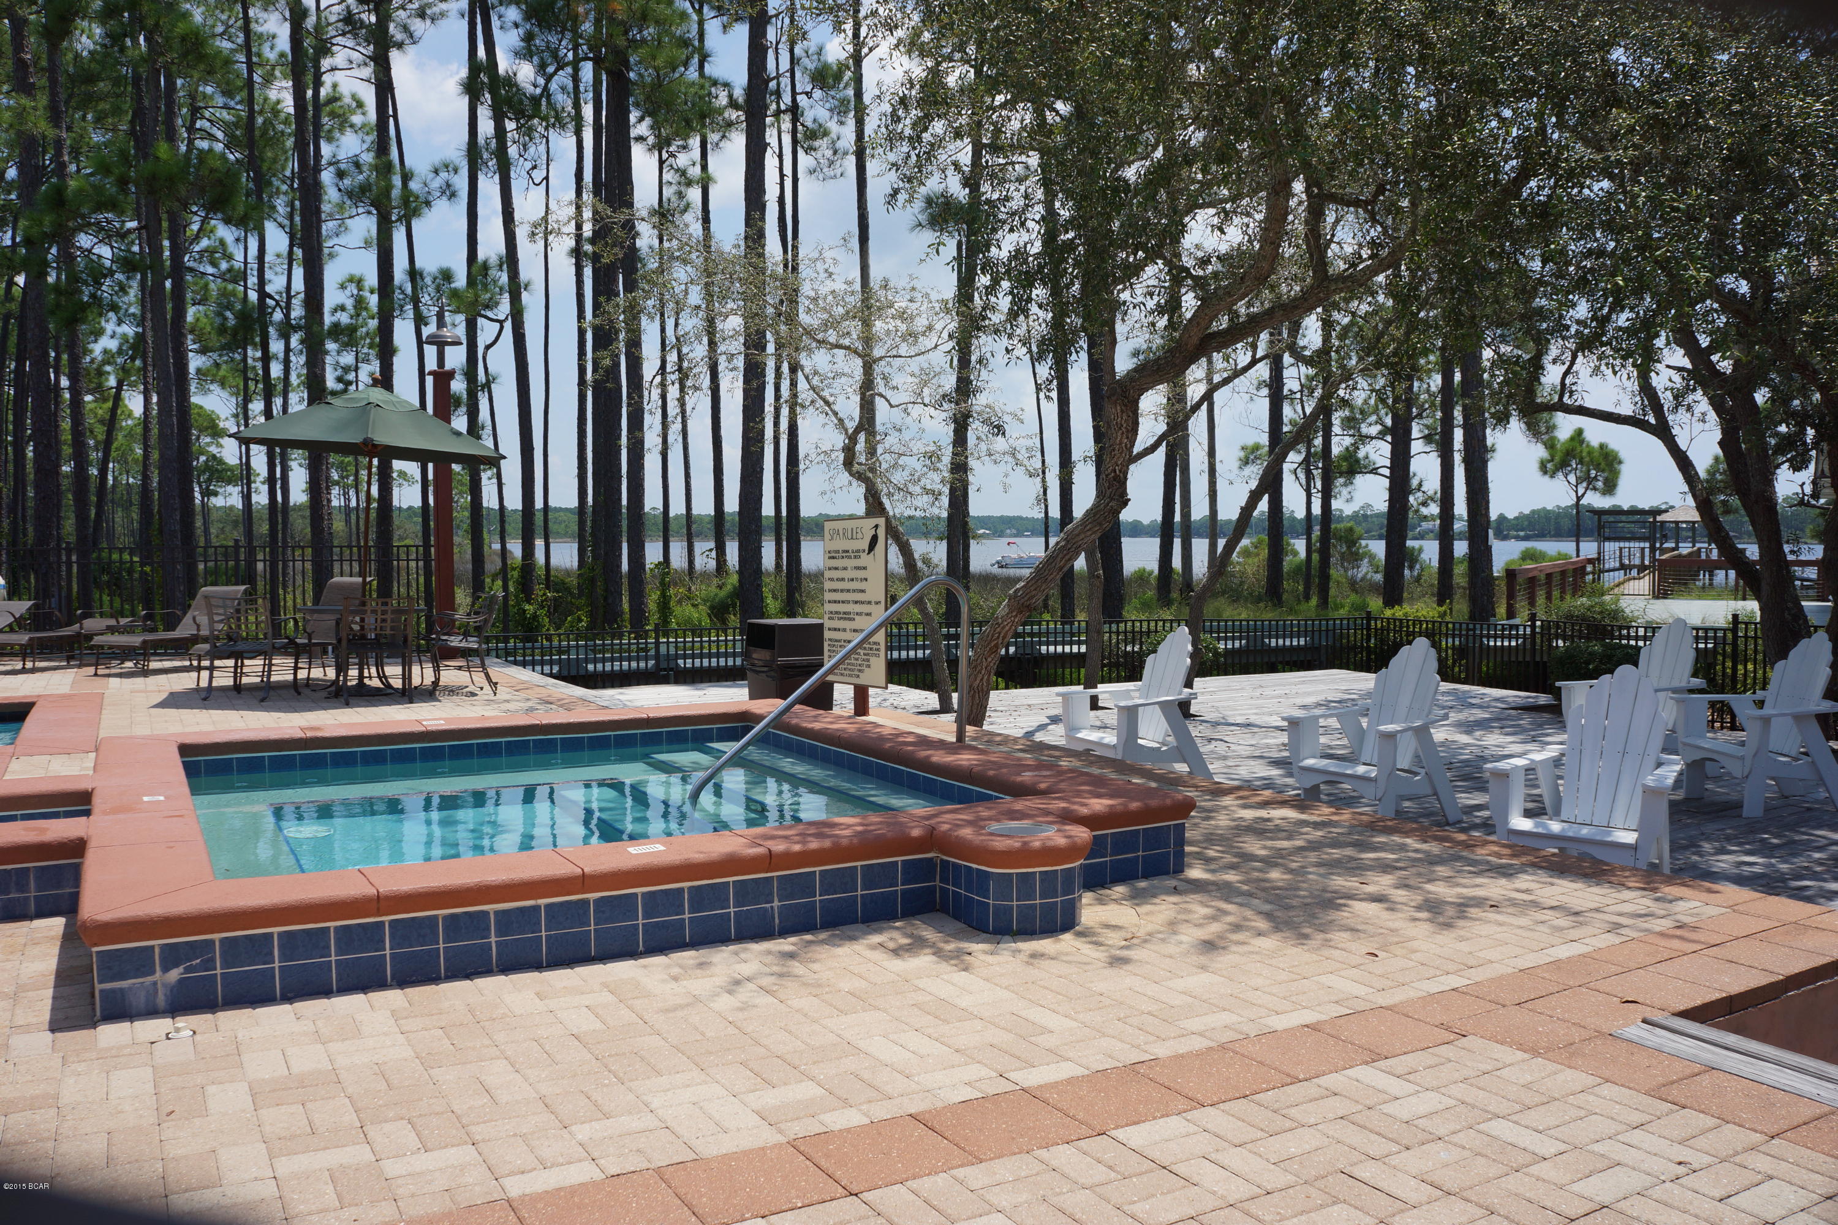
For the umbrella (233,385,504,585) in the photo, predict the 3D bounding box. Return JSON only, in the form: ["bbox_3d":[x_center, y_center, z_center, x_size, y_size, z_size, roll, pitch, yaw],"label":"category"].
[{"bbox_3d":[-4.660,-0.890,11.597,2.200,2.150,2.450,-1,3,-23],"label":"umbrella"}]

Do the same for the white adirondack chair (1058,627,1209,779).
[{"bbox_3d":[1.358,0.591,8.400,0.867,1.002,0.765,-2,4,-30],"label":"white adirondack chair"}]

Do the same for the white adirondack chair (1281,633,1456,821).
[{"bbox_3d":[2.480,0.644,7.371,0.867,1.002,0.765,-2,4,-35],"label":"white adirondack chair"}]

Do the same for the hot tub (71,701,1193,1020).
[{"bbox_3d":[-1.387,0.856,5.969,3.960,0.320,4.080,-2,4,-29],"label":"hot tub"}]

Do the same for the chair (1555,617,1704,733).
[{"bbox_3d":[4.699,0.554,8.899,0.867,1.002,0.765,-2,4,-26],"label":"chair"}]

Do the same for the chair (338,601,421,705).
[{"bbox_3d":[-4.407,0.285,11.139,0.600,0.860,0.620,-1,3,-18],"label":"chair"}]

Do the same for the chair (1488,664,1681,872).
[{"bbox_3d":[2.870,0.725,5.802,0.765,1.002,0.867,3,4,43],"label":"chair"}]

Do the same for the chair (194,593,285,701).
[{"bbox_3d":[-5.488,0.274,11.339,0.600,0.860,0.620,0,3,6],"label":"chair"}]

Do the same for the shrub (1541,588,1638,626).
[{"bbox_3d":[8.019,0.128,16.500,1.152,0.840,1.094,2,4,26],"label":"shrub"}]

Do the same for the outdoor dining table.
[{"bbox_3d":[-4.720,0.320,11.666,1.070,0.730,1.070,-1,3,-23],"label":"outdoor dining table"}]

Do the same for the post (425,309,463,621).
[{"bbox_3d":[-5.190,-1.411,15.166,0.420,3.830,0.420,-1,3,-19],"label":"post"}]

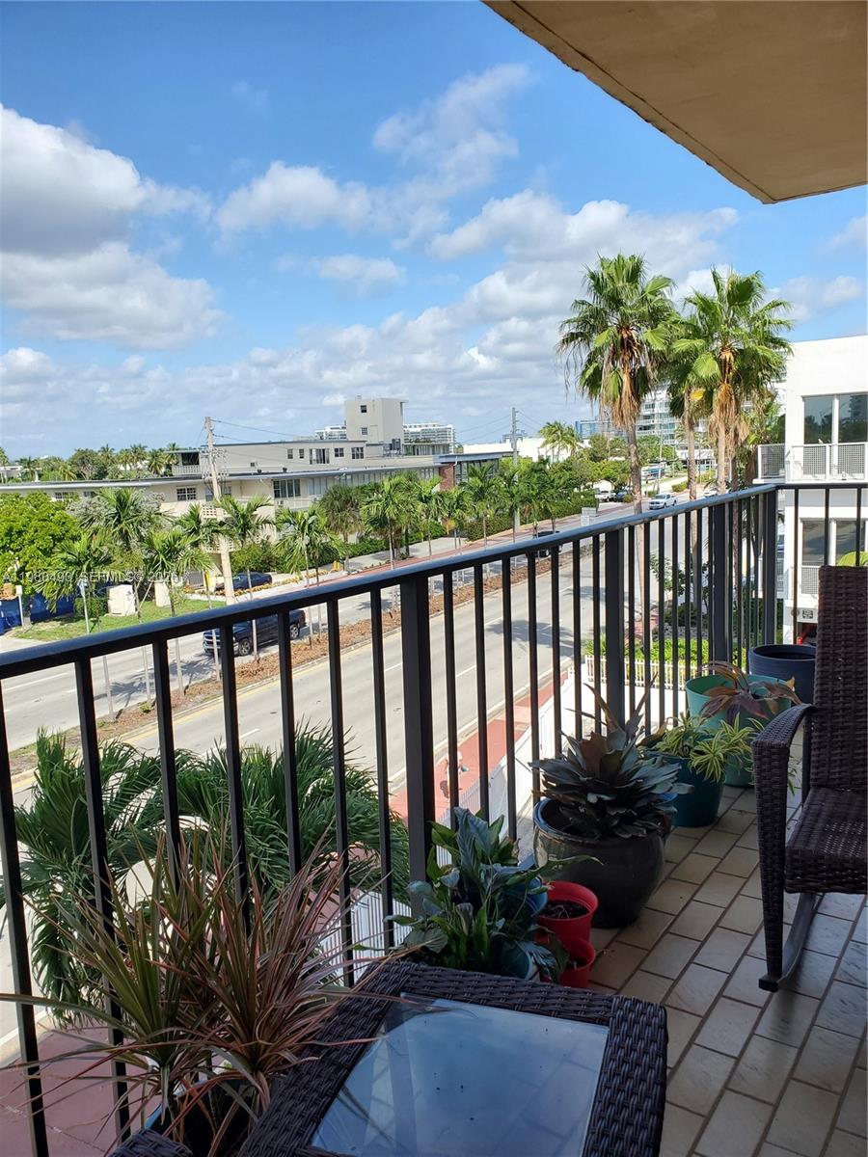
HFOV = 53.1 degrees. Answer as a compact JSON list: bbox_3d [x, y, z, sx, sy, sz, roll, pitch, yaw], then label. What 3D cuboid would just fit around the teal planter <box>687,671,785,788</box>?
[{"bbox_3d":[1.211,0.611,3.469,0.392,0.364,0.392,-2,8,0],"label":"teal planter"}]

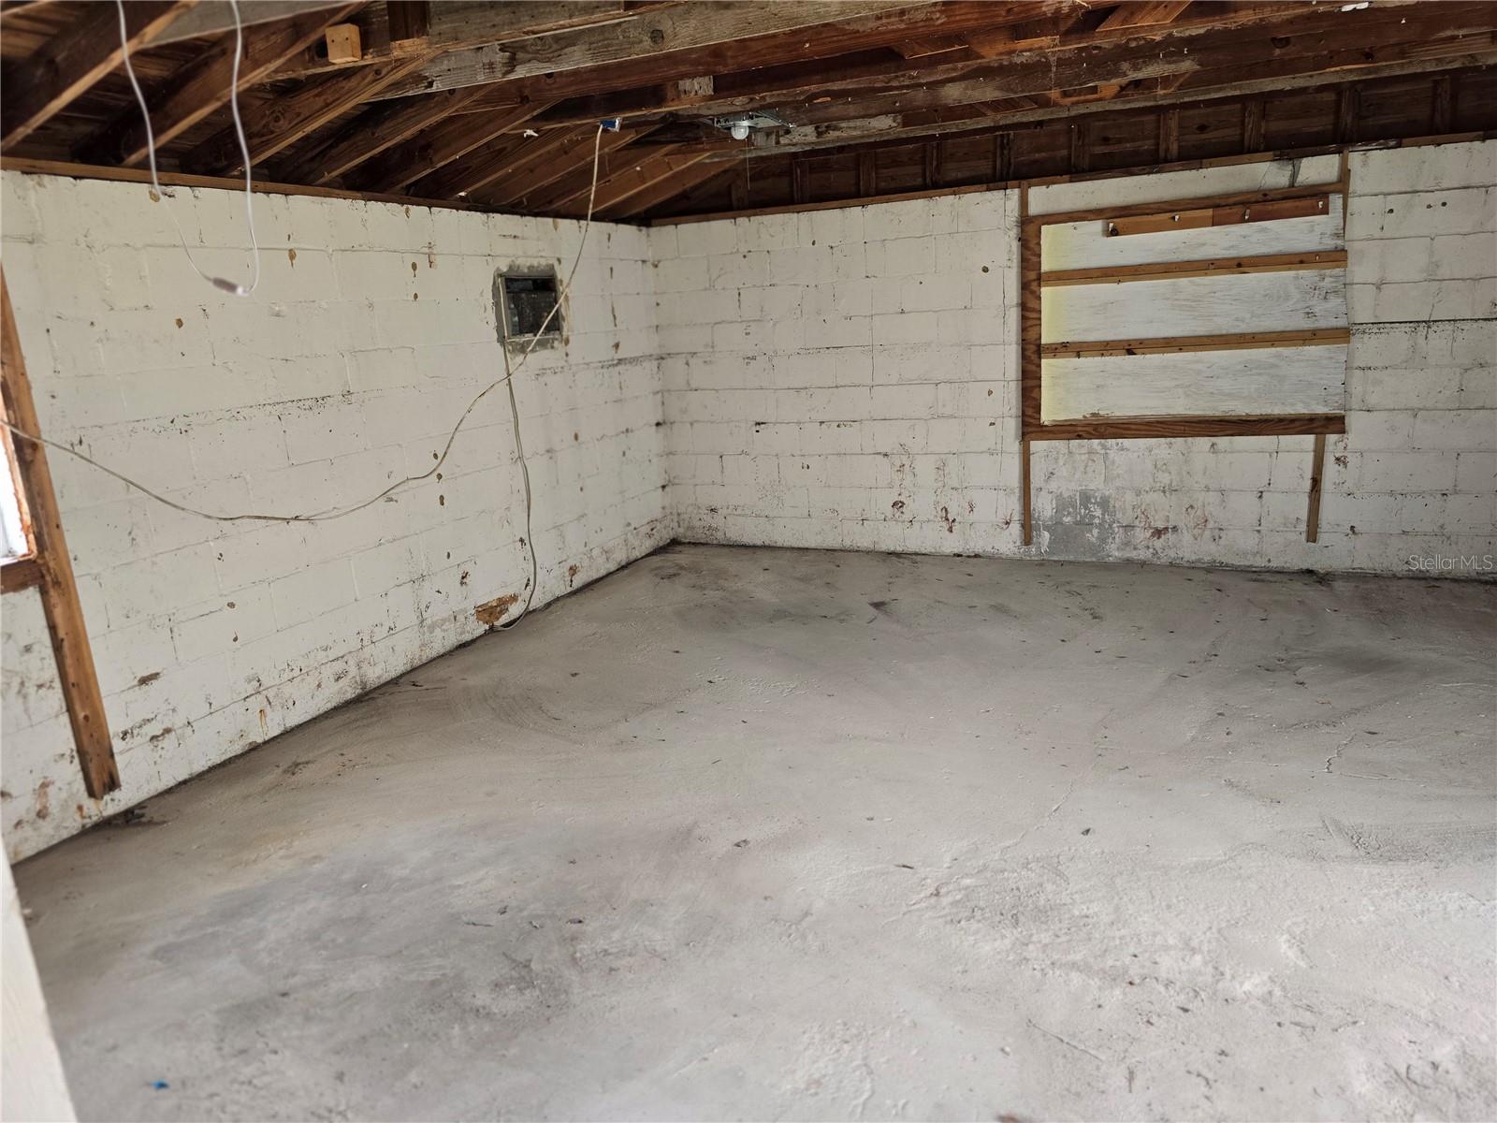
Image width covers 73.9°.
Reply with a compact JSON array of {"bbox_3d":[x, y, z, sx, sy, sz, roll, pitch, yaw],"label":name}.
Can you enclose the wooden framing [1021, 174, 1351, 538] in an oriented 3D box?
[{"bbox_3d":[2.208,-0.946,5.176,1.570,1.850,0.100,3,16,25],"label":"wooden framing"}]

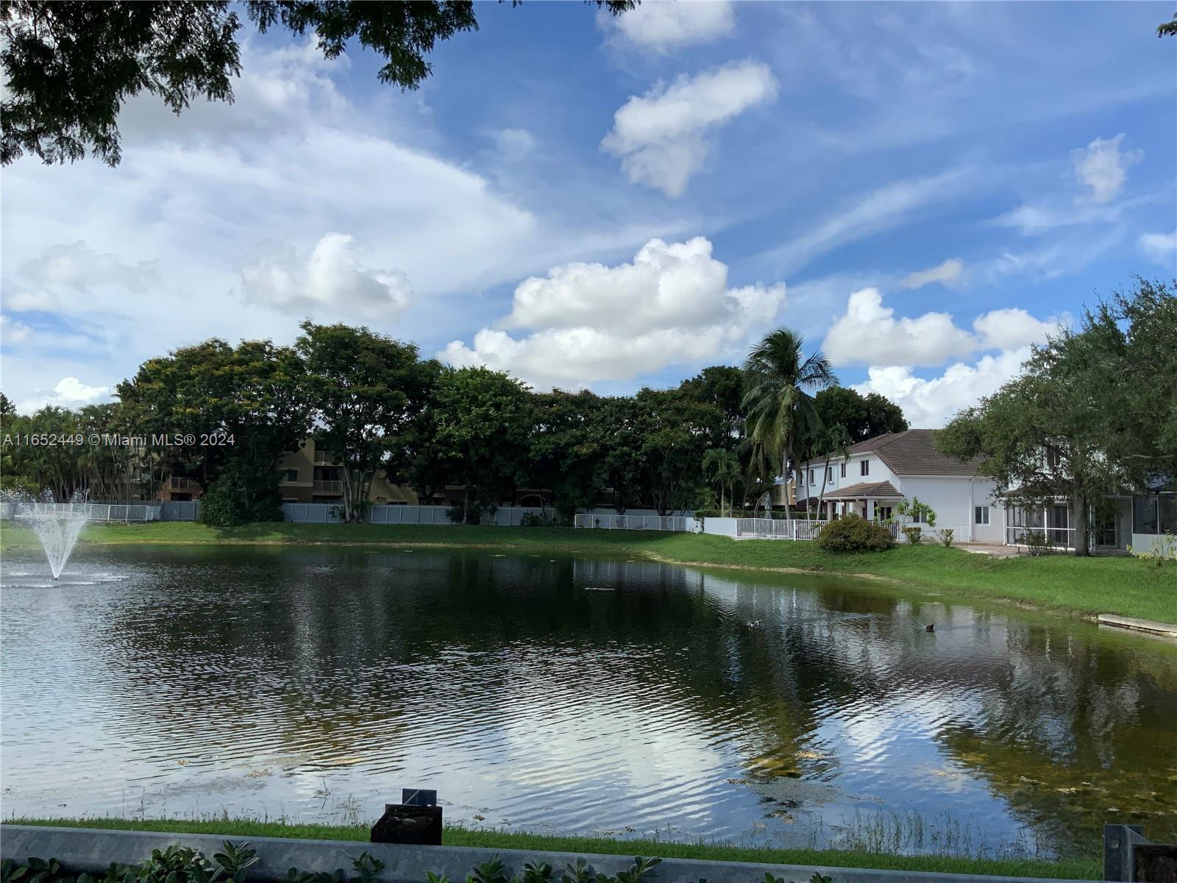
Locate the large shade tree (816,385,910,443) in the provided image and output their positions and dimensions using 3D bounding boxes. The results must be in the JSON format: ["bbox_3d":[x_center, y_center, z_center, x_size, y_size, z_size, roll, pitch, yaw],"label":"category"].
[{"bbox_3d":[27.006,1.691,98.000,10.050,14.260,10.000,1,-4,0],"label":"large shade tree"}]

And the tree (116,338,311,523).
[{"bbox_3d":[-33.442,-0.923,88.000,17.400,16.620,14.500,1,-4,0],"label":"tree"}]

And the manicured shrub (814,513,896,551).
[{"bbox_3d":[14.765,5.083,54.500,4.370,2.080,3.800,1,-4,0],"label":"manicured shrub"}]

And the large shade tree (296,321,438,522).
[{"bbox_3d":[-20.186,-1.784,90.000,12.930,18.510,12.300,1,-4,0],"label":"large shade tree"}]

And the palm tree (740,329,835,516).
[{"bbox_3d":[13.011,-0.657,64.000,6.150,13.430,6.200,1,-4,0],"label":"palm tree"}]

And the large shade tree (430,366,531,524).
[{"bbox_3d":[-9.917,0.316,90.500,9.620,14.560,9.500,1,-4,0],"label":"large shade tree"}]

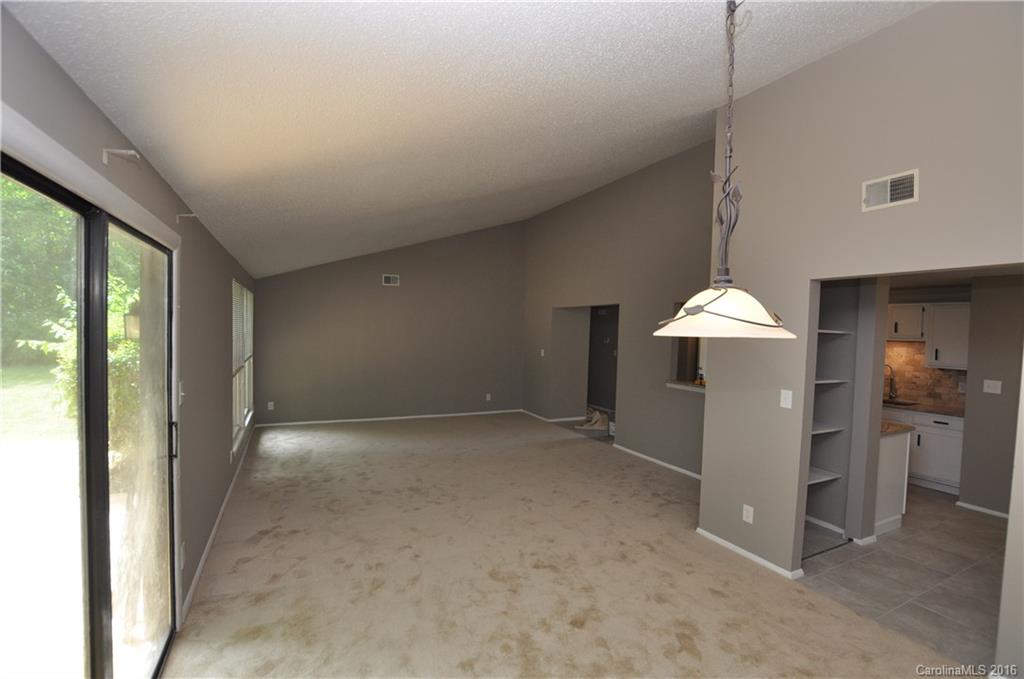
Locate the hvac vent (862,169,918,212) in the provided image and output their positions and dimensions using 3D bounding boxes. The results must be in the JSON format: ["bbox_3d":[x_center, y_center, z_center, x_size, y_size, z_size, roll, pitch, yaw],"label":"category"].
[{"bbox_3d":[2.199,-0.863,2.473,0.025,0.186,0.272,1,2,-27],"label":"hvac vent"}]

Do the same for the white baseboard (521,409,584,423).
[{"bbox_3d":[0.805,1.465,8.383,0.825,0.052,0.995,1,2,-27],"label":"white baseboard"}]

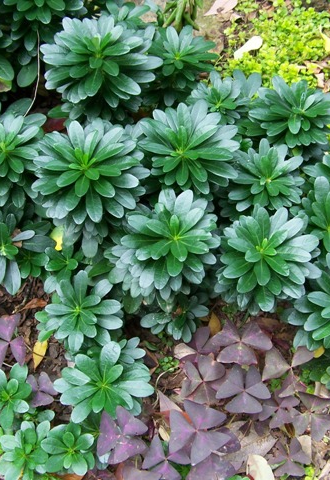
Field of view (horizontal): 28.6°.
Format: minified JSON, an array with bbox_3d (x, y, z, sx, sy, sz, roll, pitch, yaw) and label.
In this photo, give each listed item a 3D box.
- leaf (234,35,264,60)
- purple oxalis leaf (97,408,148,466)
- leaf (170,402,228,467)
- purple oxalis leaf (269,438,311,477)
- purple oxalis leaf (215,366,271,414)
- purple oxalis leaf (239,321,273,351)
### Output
[{"bbox_3d":[0.141,-0.329,1.107,0.062,0.014,0.023,-33,74,-7],"label":"leaf"},{"bbox_3d":[-0.039,0.180,0.597,0.051,0.016,0.053,0,60,0],"label":"purple oxalis leaf"},{"bbox_3d":[0.039,0.220,0.736,0.068,0.016,0.071,1,59,2],"label":"leaf"},{"bbox_3d":[0.145,0.252,0.748,0.048,0.012,0.041,3,57,6],"label":"purple oxalis leaf"},{"bbox_3d":[0.093,0.179,0.770,0.066,0.015,0.054,2,58,4],"label":"purple oxalis leaf"},{"bbox_3d":[0.098,0.108,0.716,0.031,0.012,0.037,-16,60,-7],"label":"purple oxalis leaf"}]

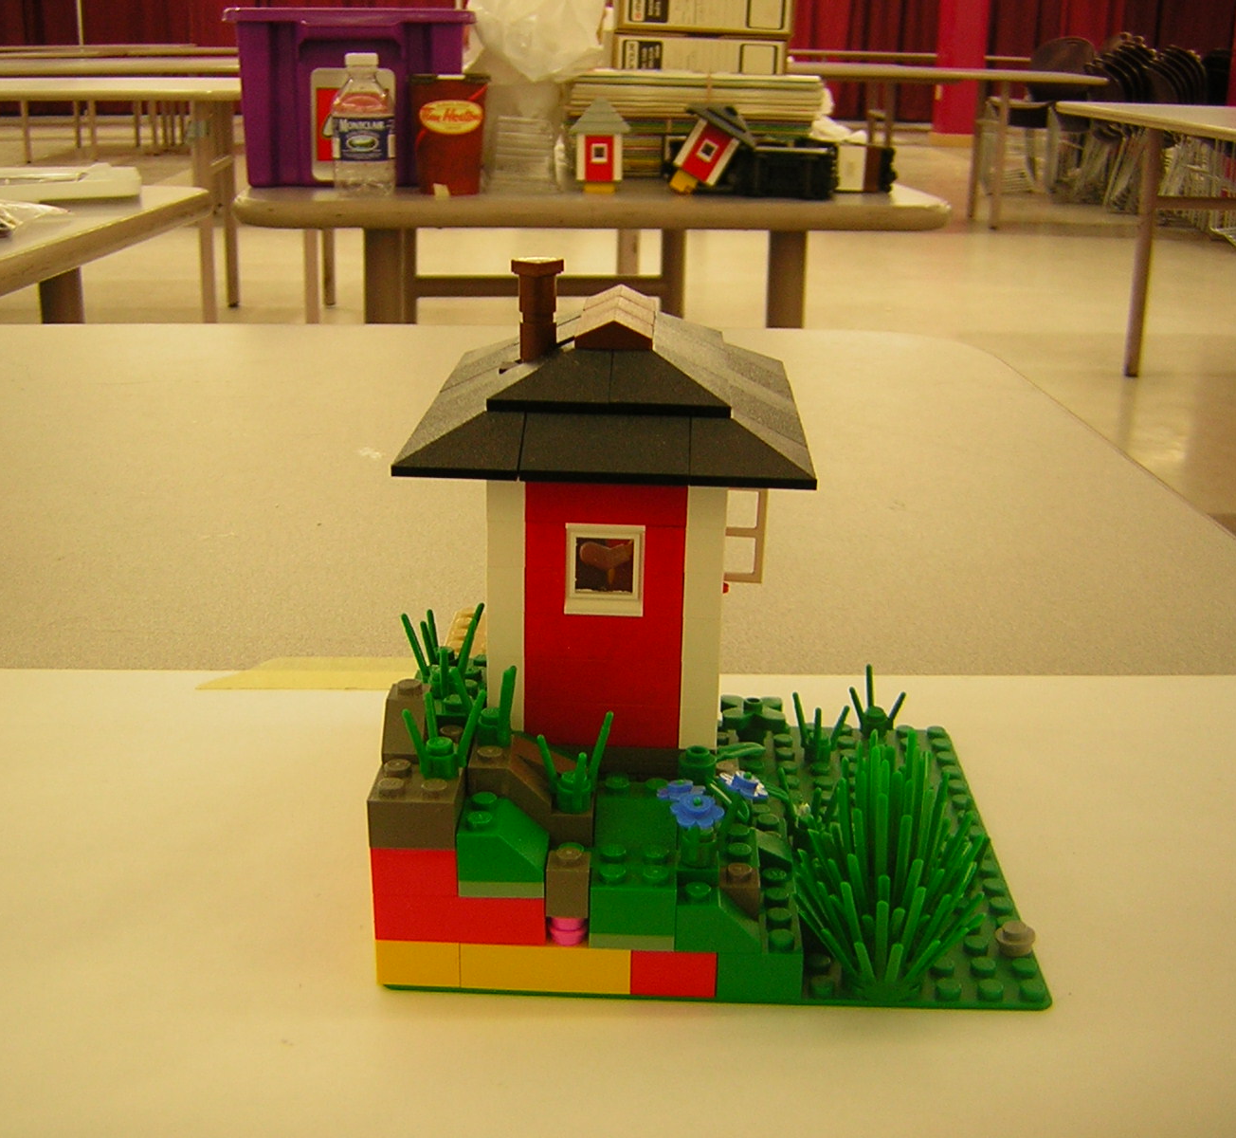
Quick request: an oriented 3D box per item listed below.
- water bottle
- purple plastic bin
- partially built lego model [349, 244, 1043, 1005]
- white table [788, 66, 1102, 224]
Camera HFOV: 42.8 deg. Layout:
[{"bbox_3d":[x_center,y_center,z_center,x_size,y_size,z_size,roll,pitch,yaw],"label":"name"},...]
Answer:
[{"bbox_3d":[-0.260,-0.461,1.630,0.064,0.140,0.064,1,19,0],"label":"water bottle"},{"bbox_3d":[-0.298,-0.553,1.831,0.259,0.187,0.370,-1,19,-6],"label":"purple plastic bin"},{"bbox_3d":[0.022,-0.002,0.345,0.128,0.128,0.144,2,18,1],"label":"partially built lego model"},{"bbox_3d":[1.380,-2.198,8.251,2.050,0.740,0.760,1,19,0],"label":"white table"}]

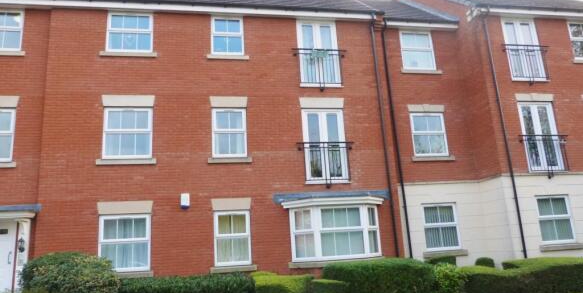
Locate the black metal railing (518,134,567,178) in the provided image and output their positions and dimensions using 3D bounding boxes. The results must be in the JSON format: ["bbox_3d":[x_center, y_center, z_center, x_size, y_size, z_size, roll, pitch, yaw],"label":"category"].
[{"bbox_3d":[7.133,0.242,11.689,1.599,1.156,0.140,-1,-13,-11],"label":"black metal railing"}]

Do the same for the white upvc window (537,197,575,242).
[{"bbox_3d":[7.171,1.988,11.447,1.058,1.253,0.100,-1,-13,-11],"label":"white upvc window"}]

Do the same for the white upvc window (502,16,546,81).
[{"bbox_3d":[6.957,-2.897,12.629,1.157,2.008,0.100,-1,-13,-12],"label":"white upvc window"}]

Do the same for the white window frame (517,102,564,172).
[{"bbox_3d":[7.083,-0.273,11.970,1.142,2.045,0.100,-1,-13,-11],"label":"white window frame"}]

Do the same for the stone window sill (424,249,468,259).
[{"bbox_3d":[4.303,3.014,11.802,1.337,0.135,0.150,-1,-13,-11],"label":"stone window sill"}]

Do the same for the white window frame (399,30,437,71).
[{"bbox_3d":[3.952,-2.992,13.168,1.052,1.305,0.100,-1,-13,-12],"label":"white window frame"}]

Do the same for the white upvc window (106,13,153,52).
[{"bbox_3d":[-4.269,-3.001,11.184,1.143,1.134,0.100,-1,-13,-11],"label":"white upvc window"}]

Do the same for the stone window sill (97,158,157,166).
[{"bbox_3d":[-4.042,0.395,10.394,1.395,0.135,0.150,-1,-13,-11],"label":"stone window sill"}]

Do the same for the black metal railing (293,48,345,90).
[{"bbox_3d":[0.832,-2.146,11.875,1.592,1.230,0.160,-1,-13,-12],"label":"black metal railing"}]

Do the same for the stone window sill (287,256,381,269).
[{"bbox_3d":[1.265,2.885,10.475,2.500,0.150,0.540,-1,-13,-11],"label":"stone window sill"}]

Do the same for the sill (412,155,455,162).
[{"bbox_3d":[4.172,0.373,12.393,1.353,0.135,0.150,-1,-13,-11],"label":"sill"}]

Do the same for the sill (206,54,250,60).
[{"bbox_3d":[-1.710,-2.405,11.471,1.126,0.135,0.150,-1,-13,-11],"label":"sill"}]

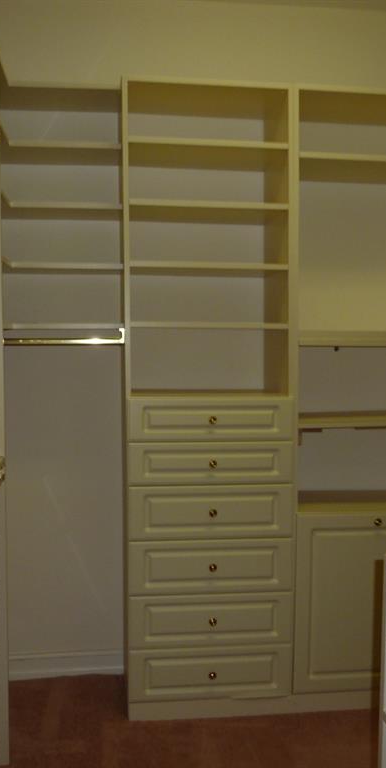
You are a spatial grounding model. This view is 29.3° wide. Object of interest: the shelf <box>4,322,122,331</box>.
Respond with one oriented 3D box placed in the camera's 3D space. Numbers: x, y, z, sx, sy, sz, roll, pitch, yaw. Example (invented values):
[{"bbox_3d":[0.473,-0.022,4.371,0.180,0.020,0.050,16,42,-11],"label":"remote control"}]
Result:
[{"bbox_3d":[-0.513,-0.225,2.947,0.460,0.020,0.290,-1,3,-8],"label":"shelf"}]

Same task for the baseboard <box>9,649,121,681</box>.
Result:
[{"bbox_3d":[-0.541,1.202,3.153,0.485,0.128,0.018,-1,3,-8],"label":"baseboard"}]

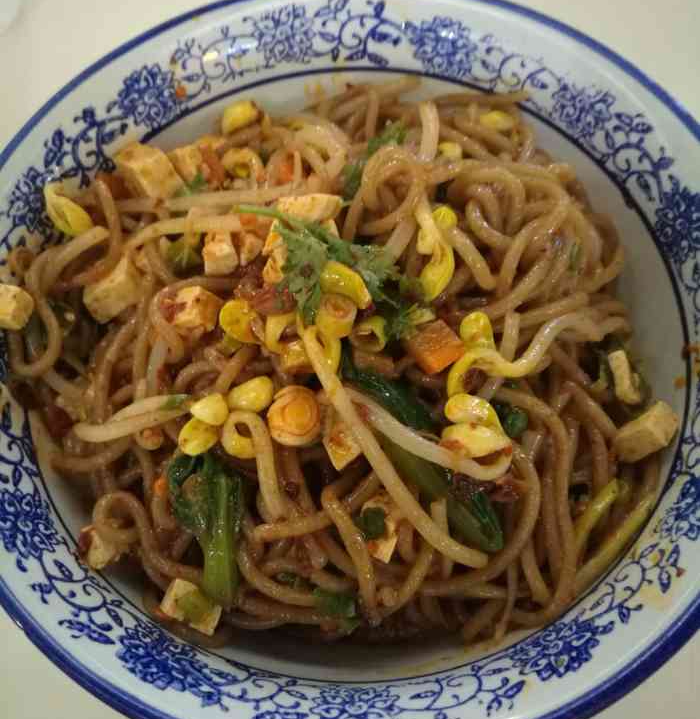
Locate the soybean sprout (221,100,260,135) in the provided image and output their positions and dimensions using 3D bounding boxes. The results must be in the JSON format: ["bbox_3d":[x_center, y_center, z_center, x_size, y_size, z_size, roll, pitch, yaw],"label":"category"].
[{"bbox_3d":[-0.034,-0.076,0.228,0.011,0.008,0.008,-25,69,-10],"label":"soybean sprout"}]

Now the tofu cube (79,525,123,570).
[{"bbox_3d":[-0.070,0.053,0.205,0.009,0.009,0.010,-43,73,-15],"label":"tofu cube"}]

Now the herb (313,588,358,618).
[{"bbox_3d":[-0.004,0.062,0.186,0.012,0.006,0.009,7,67,4],"label":"herb"}]

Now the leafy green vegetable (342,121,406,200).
[{"bbox_3d":[0.007,-0.061,0.224,0.011,0.008,0.025,31,71,13],"label":"leafy green vegetable"}]

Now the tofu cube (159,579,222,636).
[{"bbox_3d":[-0.043,0.068,0.198,0.015,0.009,0.009,24,70,11],"label":"tofu cube"}]

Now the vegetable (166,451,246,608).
[{"bbox_3d":[-0.037,0.044,0.188,0.020,0.011,0.039,-7,67,-2],"label":"vegetable"}]

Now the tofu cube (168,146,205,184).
[{"bbox_3d":[-0.055,-0.065,0.243,0.011,0.010,0.011,-20,68,-7],"label":"tofu cube"}]

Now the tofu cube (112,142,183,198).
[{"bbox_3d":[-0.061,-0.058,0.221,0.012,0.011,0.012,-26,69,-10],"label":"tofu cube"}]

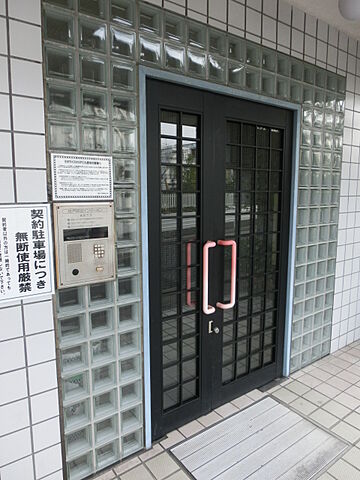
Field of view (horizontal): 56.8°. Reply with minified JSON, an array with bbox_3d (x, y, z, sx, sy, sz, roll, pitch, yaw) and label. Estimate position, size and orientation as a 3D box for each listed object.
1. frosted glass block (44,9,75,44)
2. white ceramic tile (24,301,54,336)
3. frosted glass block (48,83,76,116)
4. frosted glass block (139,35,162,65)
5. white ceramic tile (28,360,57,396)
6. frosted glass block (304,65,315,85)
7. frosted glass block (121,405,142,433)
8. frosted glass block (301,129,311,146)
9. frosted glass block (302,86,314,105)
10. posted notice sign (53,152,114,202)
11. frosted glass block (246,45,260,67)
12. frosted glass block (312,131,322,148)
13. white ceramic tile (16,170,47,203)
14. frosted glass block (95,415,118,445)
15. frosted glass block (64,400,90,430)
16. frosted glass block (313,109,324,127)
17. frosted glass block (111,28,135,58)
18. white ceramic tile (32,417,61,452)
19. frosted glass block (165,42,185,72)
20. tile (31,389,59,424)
[{"bbox_3d":[-0.558,-0.953,1.510,0.146,0.146,0.090,-6,10,-35],"label":"frosted glass block"},{"bbox_3d":[-0.656,0.360,1.543,0.126,0.144,0.010,-6,10,-35],"label":"white ceramic tile"},{"bbox_3d":[-0.557,-0.640,1.532,0.145,0.145,0.090,-6,10,-35],"label":"frosted glass block"},{"bbox_3d":[-0.182,-0.986,1.758,0.145,0.145,0.090,-6,10,-35],"label":"frosted glass block"},{"bbox_3d":[-0.655,0.654,1.584,0.126,0.144,0.010,-6,10,-35],"label":"white ceramic tile"},{"bbox_3d":[0.952,-1.253,2.538,0.145,0.145,0.090,-6,10,-35],"label":"frosted glass block"},{"bbox_3d":[-0.302,1.024,1.951,0.147,0.147,0.090,-6,10,-35],"label":"frosted glass block"},{"bbox_3d":[0.943,-0.791,2.596,0.145,0.145,0.090,-6,10,-36],"label":"frosted glass block"},{"bbox_3d":[0.952,-1.101,2.565,0.147,0.147,0.090,-6,10,-35],"label":"frosted glass block"},{"bbox_3d":[-0.459,-0.296,1.589,0.297,0.212,0.010,-6,10,-35],"label":"posted notice sign"},{"bbox_3d":[0.448,-1.202,2.185,0.147,0.147,0.090,-6,10,-35],"label":"frosted glass block"},{"bbox_3d":[1.084,-0.808,2.710,0.146,0.146,0.090,-6,10,-35],"label":"frosted glass block"},{"bbox_3d":[-0.653,-0.236,1.467,0.127,0.144,0.010,-6,10,-35],"label":"white ceramic tile"},{"bbox_3d":[-0.428,1.037,1.861,0.147,0.147,0.090,-6,10,-35],"label":"frosted glass block"},{"bbox_3d":[-0.552,0.895,1.748,0.145,0.145,0.090,-6,10,-35],"label":"frosted glass block"},{"bbox_3d":[1.084,-0.964,2.688,0.146,0.146,0.090,-6,10,-35],"label":"frosted glass block"},{"bbox_3d":[-0.304,-0.959,1.649,0.145,0.145,0.090,-6,10,-36],"label":"frosted glass block"},{"bbox_3d":[-0.654,0.954,1.638,0.132,0.144,0.010,-6,10,-35],"label":"white ceramic tile"},{"bbox_3d":[-0.054,-0.994,1.844,0.145,0.145,0.090,-6,10,-35],"label":"frosted glass block"},{"bbox_3d":[-0.648,0.798,1.599,0.128,0.146,0.010,-6,10,-36],"label":"tile"}]

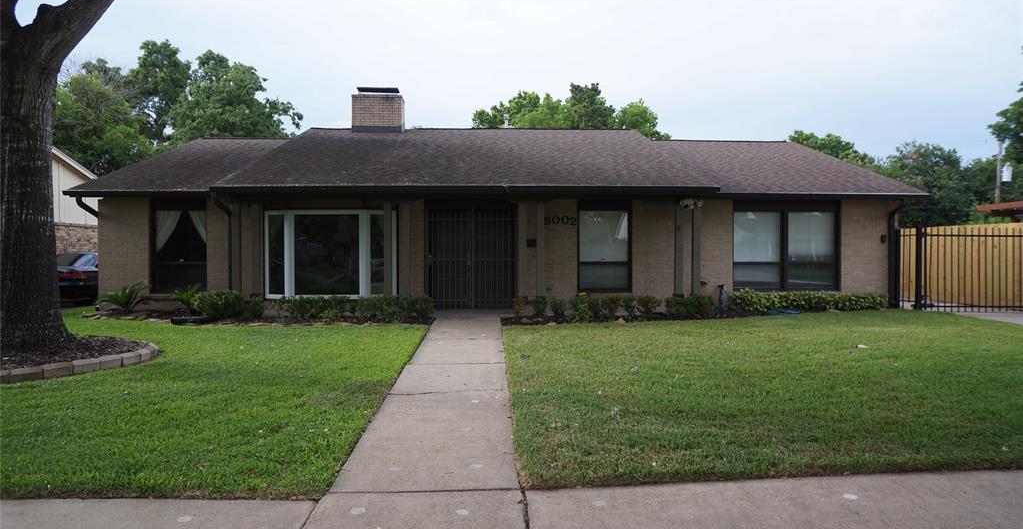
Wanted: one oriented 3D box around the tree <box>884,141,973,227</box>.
[{"bbox_3d":[23.700,-3.150,37.000,5.500,7.700,5.500,0,1,0],"label":"tree"}]

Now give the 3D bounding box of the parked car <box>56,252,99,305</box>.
[{"bbox_3d":[-11.930,0.370,19.000,1.820,1.430,4.800,0,1,-2],"label":"parked car"}]

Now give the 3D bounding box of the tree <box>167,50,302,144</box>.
[{"bbox_3d":[-13.200,-4.700,31.000,7.000,11.100,6.800,0,1,0],"label":"tree"}]

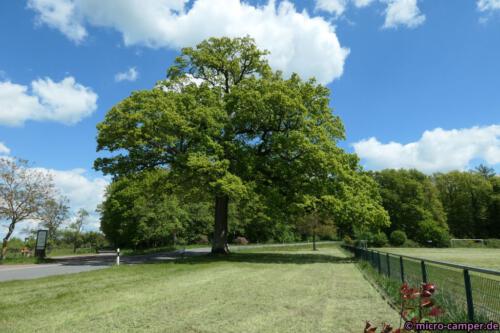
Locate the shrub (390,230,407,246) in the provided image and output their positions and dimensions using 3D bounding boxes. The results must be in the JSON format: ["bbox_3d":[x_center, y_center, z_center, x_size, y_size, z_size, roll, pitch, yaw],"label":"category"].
[{"bbox_3d":[41.372,20.198,92.829,4.072,4.628,4.072,-5,-14,23],"label":"shrub"}]

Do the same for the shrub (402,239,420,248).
[{"bbox_3d":[44.873,21.325,92.579,4.500,2.572,3.600,-6,-14,25],"label":"shrub"}]

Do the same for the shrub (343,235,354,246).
[{"bbox_3d":[25.396,19.079,85.907,2.967,3.020,2.670,-4,-13,16],"label":"shrub"}]

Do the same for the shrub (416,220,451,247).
[{"bbox_3d":[52.365,19.262,95.085,8.499,7.553,7.224,-7,-14,28],"label":"shrub"}]

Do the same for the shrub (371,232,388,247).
[{"bbox_3d":[36.056,20.464,92.770,4.671,4.078,4.204,-5,-13,20],"label":"shrub"}]

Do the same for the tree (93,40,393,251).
[{"bbox_3d":[-0.900,-2.842,36.480,29.500,23.948,27.000,0,-12,0],"label":"tree"}]

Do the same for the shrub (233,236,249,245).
[{"bbox_3d":[-2.115,16.530,74.181,3.561,1.847,3.026,0,-13,-2],"label":"shrub"}]

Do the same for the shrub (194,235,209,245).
[{"bbox_3d":[-10.236,15.459,70.321,2.924,2.164,2.631,2,-13,-8],"label":"shrub"}]

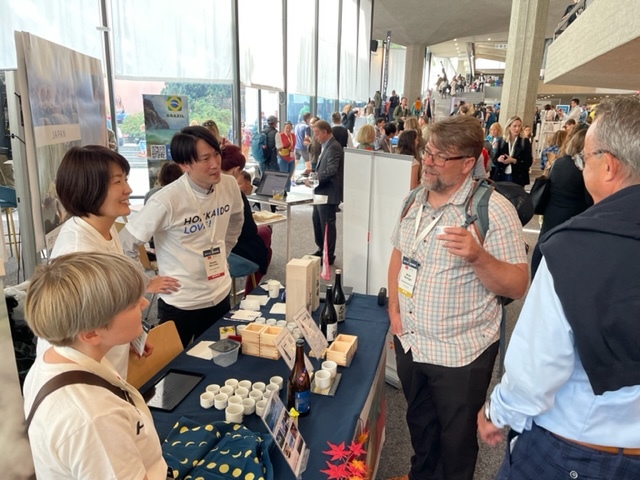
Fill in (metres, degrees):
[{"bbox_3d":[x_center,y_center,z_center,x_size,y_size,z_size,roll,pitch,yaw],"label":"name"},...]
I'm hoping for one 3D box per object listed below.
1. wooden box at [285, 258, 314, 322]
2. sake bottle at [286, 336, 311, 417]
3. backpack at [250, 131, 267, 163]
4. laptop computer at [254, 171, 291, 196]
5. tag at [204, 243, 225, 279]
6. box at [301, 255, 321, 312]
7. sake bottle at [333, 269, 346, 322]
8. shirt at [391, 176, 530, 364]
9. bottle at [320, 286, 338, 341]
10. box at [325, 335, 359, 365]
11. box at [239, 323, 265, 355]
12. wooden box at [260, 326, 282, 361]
[{"bbox_3d":[-0.104,0.268,2.482,0.107,0.312,0.108,5,16,16],"label":"wooden box"},{"bbox_3d":[-0.073,0.492,1.744,0.083,0.285,0.083,1,13,0],"label":"sake bottle"},{"bbox_3d":[-1.021,-1.569,8.178,0.250,0.530,0.300,-8,18,-31],"label":"backpack"},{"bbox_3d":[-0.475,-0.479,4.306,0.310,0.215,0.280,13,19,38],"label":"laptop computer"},{"bbox_3d":[-0.503,0.112,2.285,0.092,0.145,0.010,-16,12,-39],"label":"tag"},{"bbox_3d":[-0.059,0.248,2.741,0.097,0.295,0.102,5,14,15],"label":"box"},{"bbox_3d":[0.111,0.295,2.583,0.070,0.285,0.070,1,13,0],"label":"sake bottle"},{"bbox_3d":[0.508,0.108,1.839,0.380,0.700,0.570,-10,19,-35],"label":"shirt"},{"bbox_3d":[0.050,0.355,2.326,0.081,0.285,0.081,1,13,0],"label":"bottle"},{"bbox_3d":[0.104,0.492,2.153,0.085,0.058,0.170,6,16,19],"label":"box"},{"bbox_3d":[-0.299,0.462,2.215,0.087,0.113,0.087,5,14,16],"label":"box"},{"bbox_3d":[-0.210,0.459,2.144,0.085,0.115,0.085,6,16,17],"label":"wooden box"}]

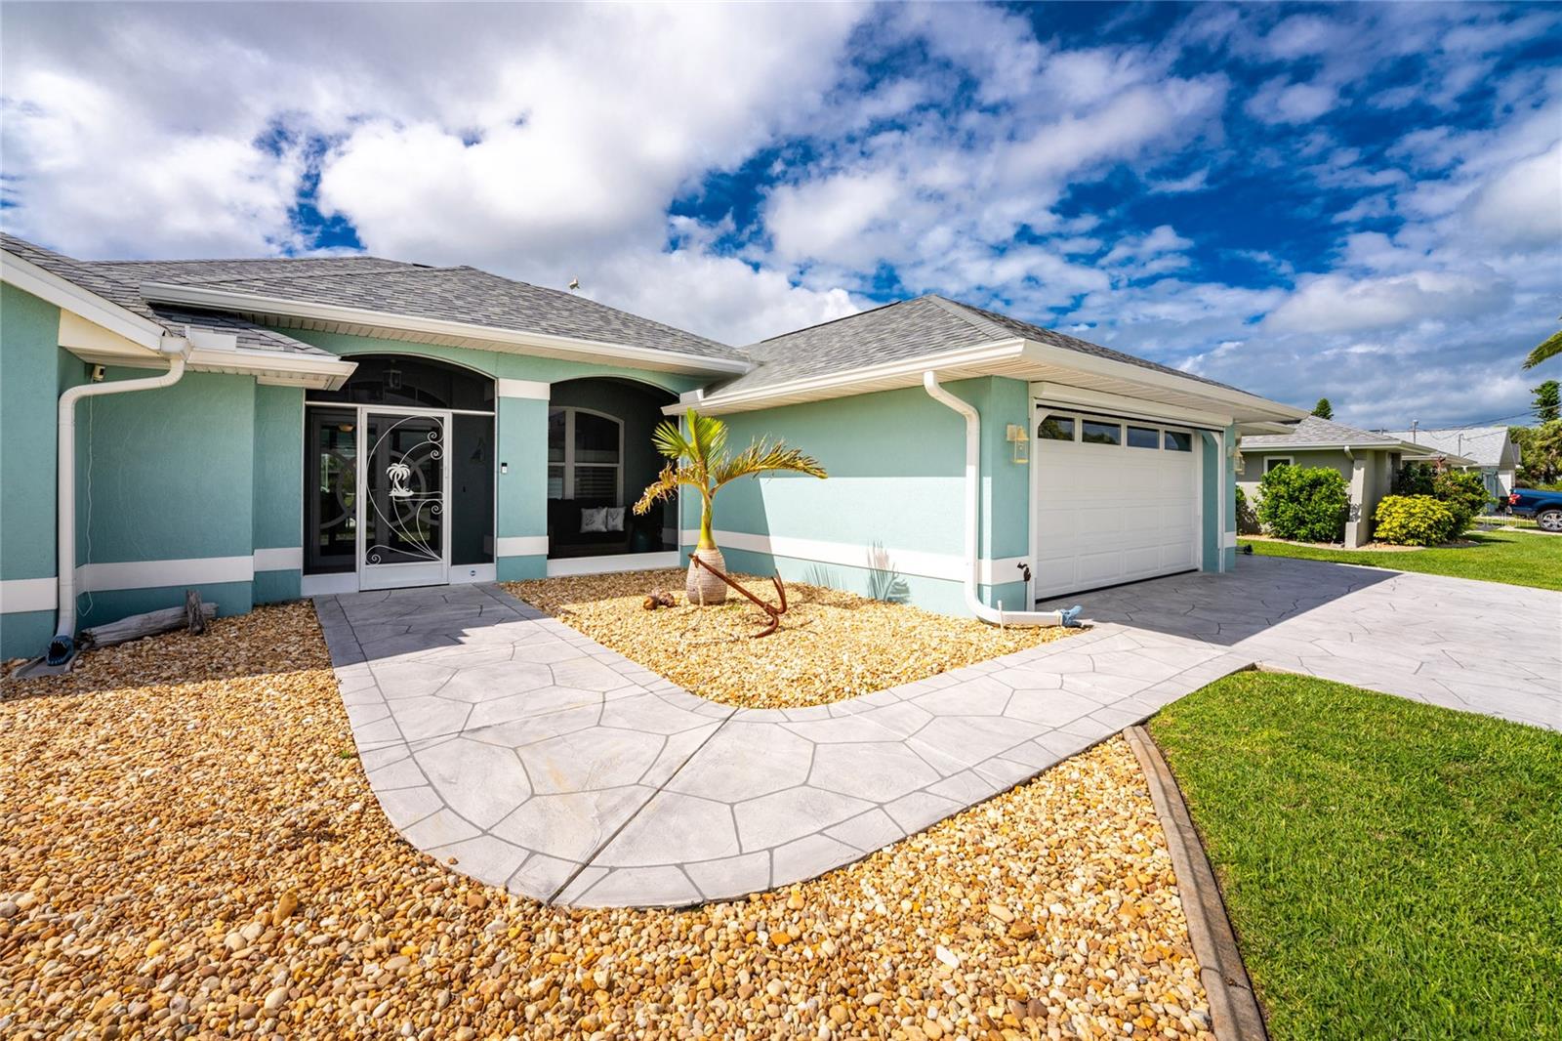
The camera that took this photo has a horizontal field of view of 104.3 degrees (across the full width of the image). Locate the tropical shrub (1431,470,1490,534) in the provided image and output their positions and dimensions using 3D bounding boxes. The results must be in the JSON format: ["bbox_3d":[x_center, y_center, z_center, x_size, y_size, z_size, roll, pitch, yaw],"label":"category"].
[{"bbox_3d":[18.677,-0.470,16.700,1.250,1.850,1.250,-2,3,-36],"label":"tropical shrub"}]

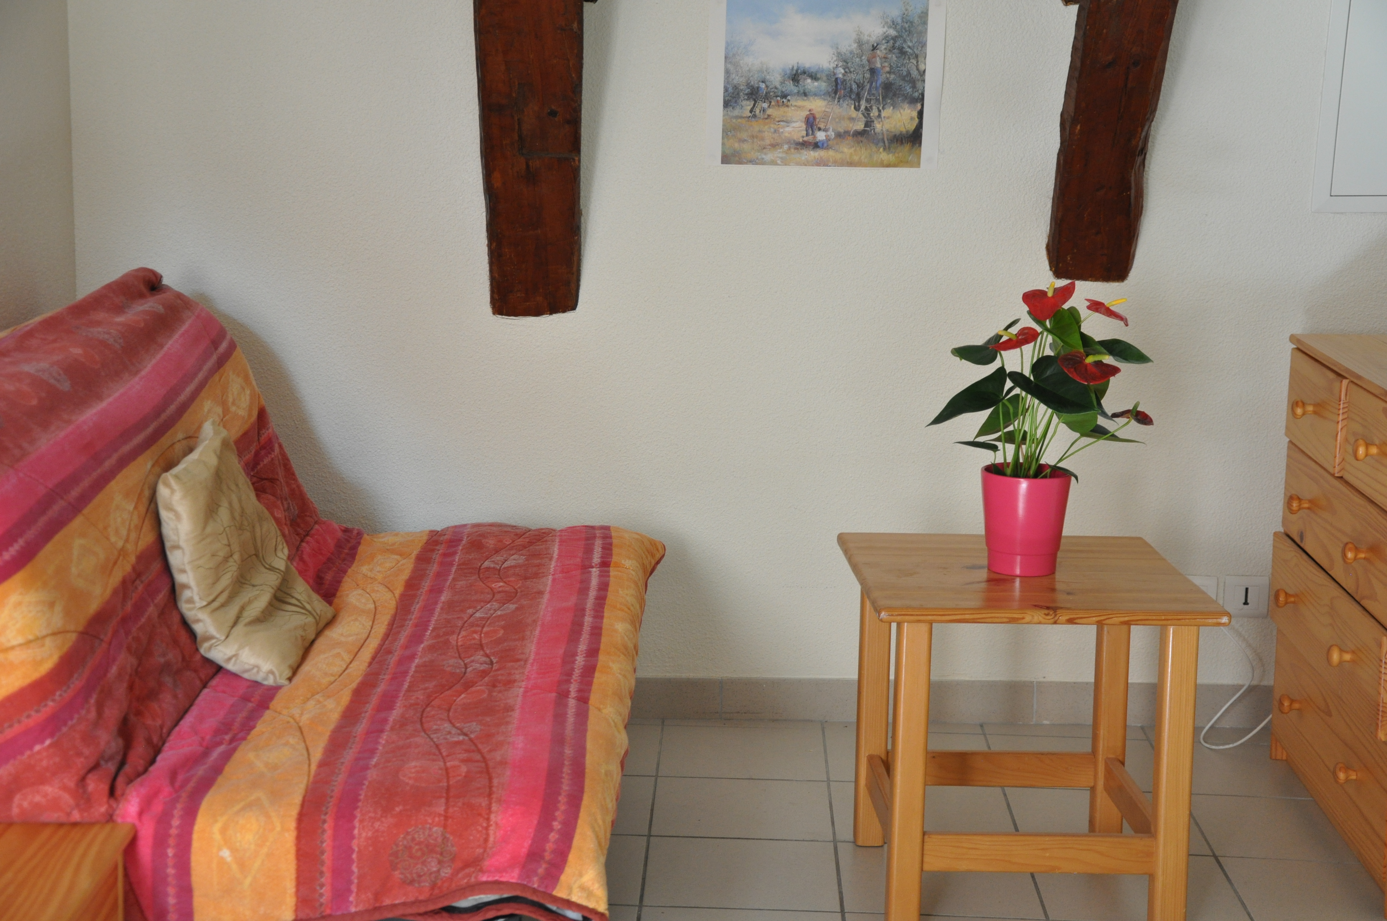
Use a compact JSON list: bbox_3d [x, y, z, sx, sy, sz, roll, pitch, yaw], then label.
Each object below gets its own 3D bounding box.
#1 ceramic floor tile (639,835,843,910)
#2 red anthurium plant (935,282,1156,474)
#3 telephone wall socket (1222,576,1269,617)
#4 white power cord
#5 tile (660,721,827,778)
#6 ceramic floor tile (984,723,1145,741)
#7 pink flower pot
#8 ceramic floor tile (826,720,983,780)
[{"bbox_3d":[0.076,0.648,3.777,0.299,0.010,0.299,2,11,1],"label":"ceramic floor tile"},{"bbox_3d":[0.523,-0.120,3.639,0.335,0.300,0.290,2,11,1],"label":"red anthurium plant"},{"bbox_3d":[1.041,0.258,4.554,0.081,0.081,0.012,1,11,-3],"label":"telephone wall socket"},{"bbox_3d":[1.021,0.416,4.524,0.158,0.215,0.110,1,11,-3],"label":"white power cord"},{"bbox_3d":[0.088,0.529,4.386,0.299,0.010,0.324,2,11,1],"label":"tile"},{"bbox_3d":[0.699,0.514,4.556,0.299,0.010,0.078,2,11,1],"label":"ceramic floor tile"},{"bbox_3d":[0.502,0.090,3.678,0.134,0.152,0.134,2,11,1],"label":"pink flower pot"},{"bbox_3d":[0.392,0.538,4.386,0.299,0.010,0.333,2,11,1],"label":"ceramic floor tile"}]

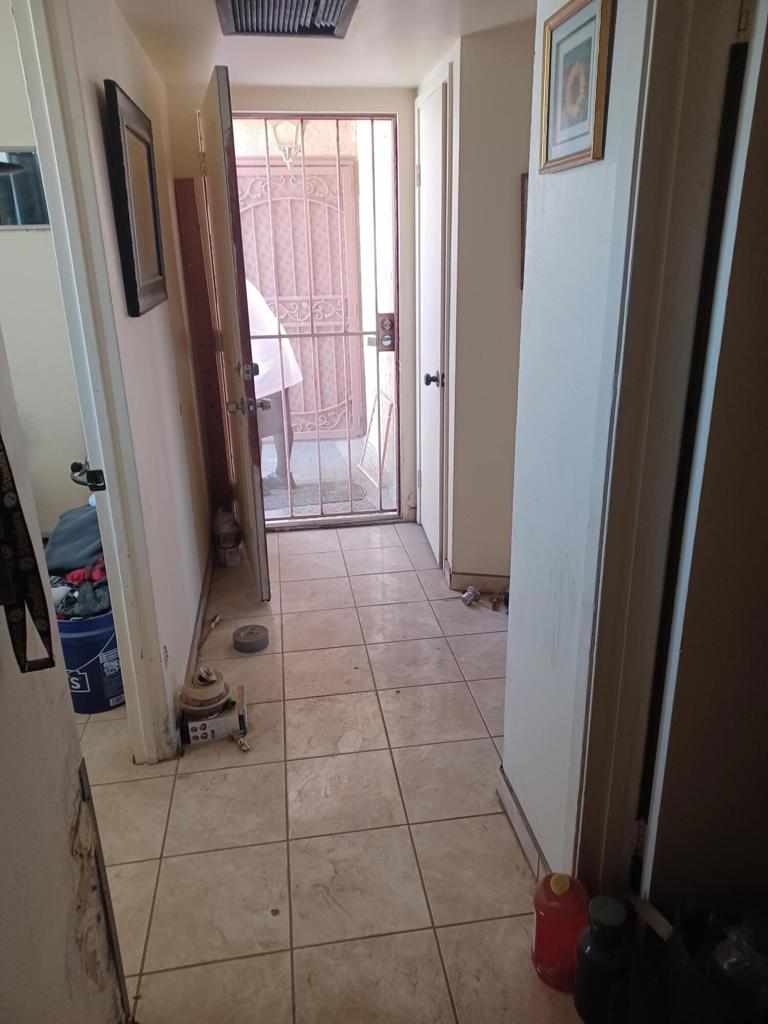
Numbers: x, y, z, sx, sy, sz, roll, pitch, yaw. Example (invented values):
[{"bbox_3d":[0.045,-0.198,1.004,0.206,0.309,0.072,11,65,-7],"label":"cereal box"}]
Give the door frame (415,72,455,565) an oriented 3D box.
[{"bbox_3d":[0.267,-0.821,3.479,0.100,2.120,0.750,-4,20,-7],"label":"door frame"}]

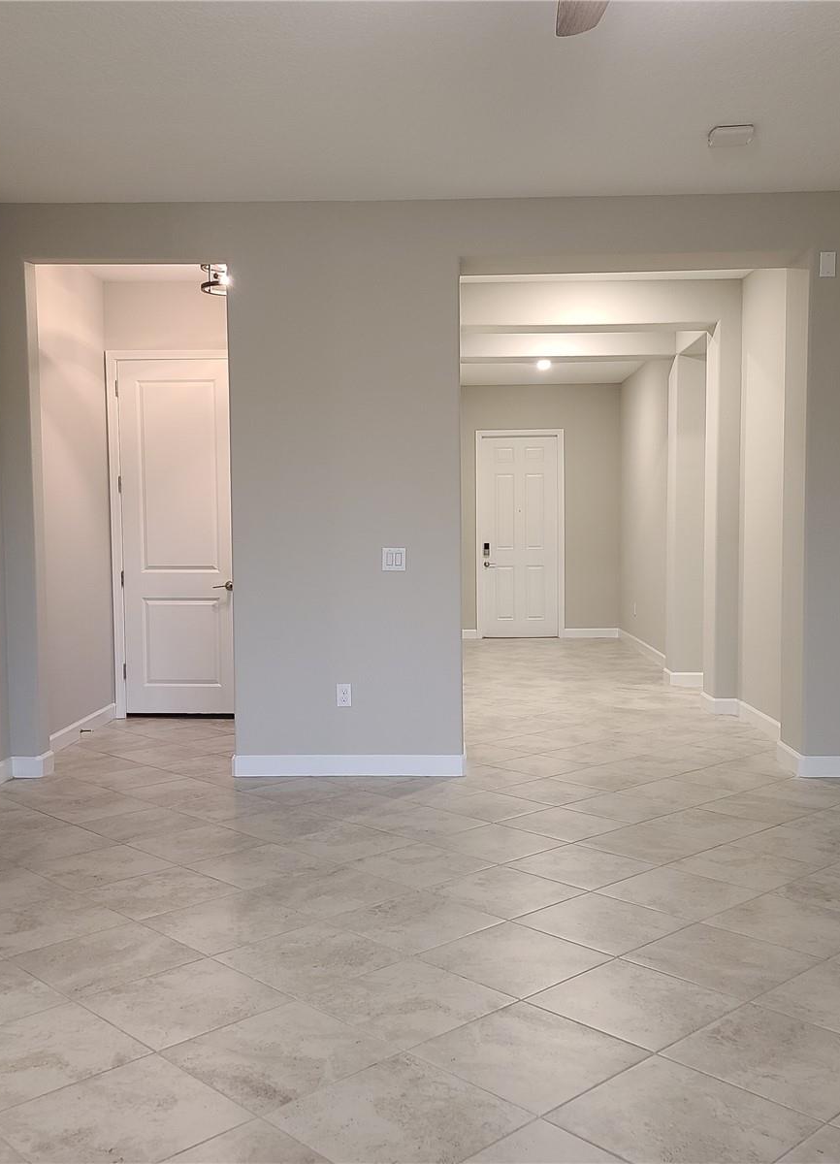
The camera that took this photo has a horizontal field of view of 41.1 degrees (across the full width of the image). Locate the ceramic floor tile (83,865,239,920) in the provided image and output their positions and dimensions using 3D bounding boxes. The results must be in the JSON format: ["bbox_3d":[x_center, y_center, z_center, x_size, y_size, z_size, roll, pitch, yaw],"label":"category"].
[{"bbox_3d":[-0.934,1.120,4.050,0.438,0.010,0.438,-3,4,-43],"label":"ceramic floor tile"}]

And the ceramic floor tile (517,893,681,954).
[{"bbox_3d":[0.611,1.127,3.690,0.438,0.010,0.438,-3,4,-43],"label":"ceramic floor tile"}]

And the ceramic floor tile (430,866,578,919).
[{"bbox_3d":[0.309,1.115,4.011,0.438,0.010,0.438,-3,4,-43],"label":"ceramic floor tile"}]

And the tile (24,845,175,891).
[{"bbox_3d":[-1.269,1.133,4.438,0.445,0.010,0.445,-3,4,-44],"label":"tile"}]

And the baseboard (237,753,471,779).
[{"bbox_3d":[-0.383,0.990,6.018,1.252,0.115,0.015,0,3,2],"label":"baseboard"}]

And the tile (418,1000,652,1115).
[{"bbox_3d":[0.278,1.187,2.810,0.441,0.010,0.441,-3,4,-44],"label":"tile"}]

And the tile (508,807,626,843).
[{"bbox_3d":[0.646,1.088,5.027,0.445,0.010,0.445,-3,4,-44],"label":"tile"}]

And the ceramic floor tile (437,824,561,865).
[{"bbox_3d":[0.322,1.105,4.718,0.445,0.010,0.445,-3,4,-44],"label":"ceramic floor tile"}]

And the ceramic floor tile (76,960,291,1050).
[{"bbox_3d":[-0.664,1.186,3.158,0.445,0.010,0.445,-3,4,-44],"label":"ceramic floor tile"}]

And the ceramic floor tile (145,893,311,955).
[{"bbox_3d":[-0.649,1.157,3.791,0.445,0.010,0.445,-3,4,-44],"label":"ceramic floor tile"}]

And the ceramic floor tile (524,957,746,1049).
[{"bbox_3d":[0.603,1.175,3.129,0.445,0.010,0.445,-3,4,-44],"label":"ceramic floor tile"}]

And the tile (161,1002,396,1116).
[{"bbox_3d":[-0.354,1.198,2.834,0.445,0.010,0.445,-3,4,-44],"label":"tile"}]

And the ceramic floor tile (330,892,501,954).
[{"bbox_3d":[-0.011,1.130,3.710,0.438,0.010,0.438,-3,4,-43],"label":"ceramic floor tile"}]

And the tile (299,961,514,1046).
[{"bbox_3d":[-0.028,1.174,3.131,0.441,0.010,0.441,-3,4,-44],"label":"tile"}]

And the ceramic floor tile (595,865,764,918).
[{"bbox_3d":[0.934,1.126,4.043,0.441,0.010,0.441,-3,4,-44],"label":"ceramic floor tile"}]

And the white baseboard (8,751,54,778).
[{"bbox_3d":[-2.086,0.974,6.006,0.190,0.115,0.150,0,3,1],"label":"white baseboard"}]

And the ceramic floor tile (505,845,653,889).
[{"bbox_3d":[0.631,1.117,4.395,0.445,0.010,0.445,-3,4,-44],"label":"ceramic floor tile"}]

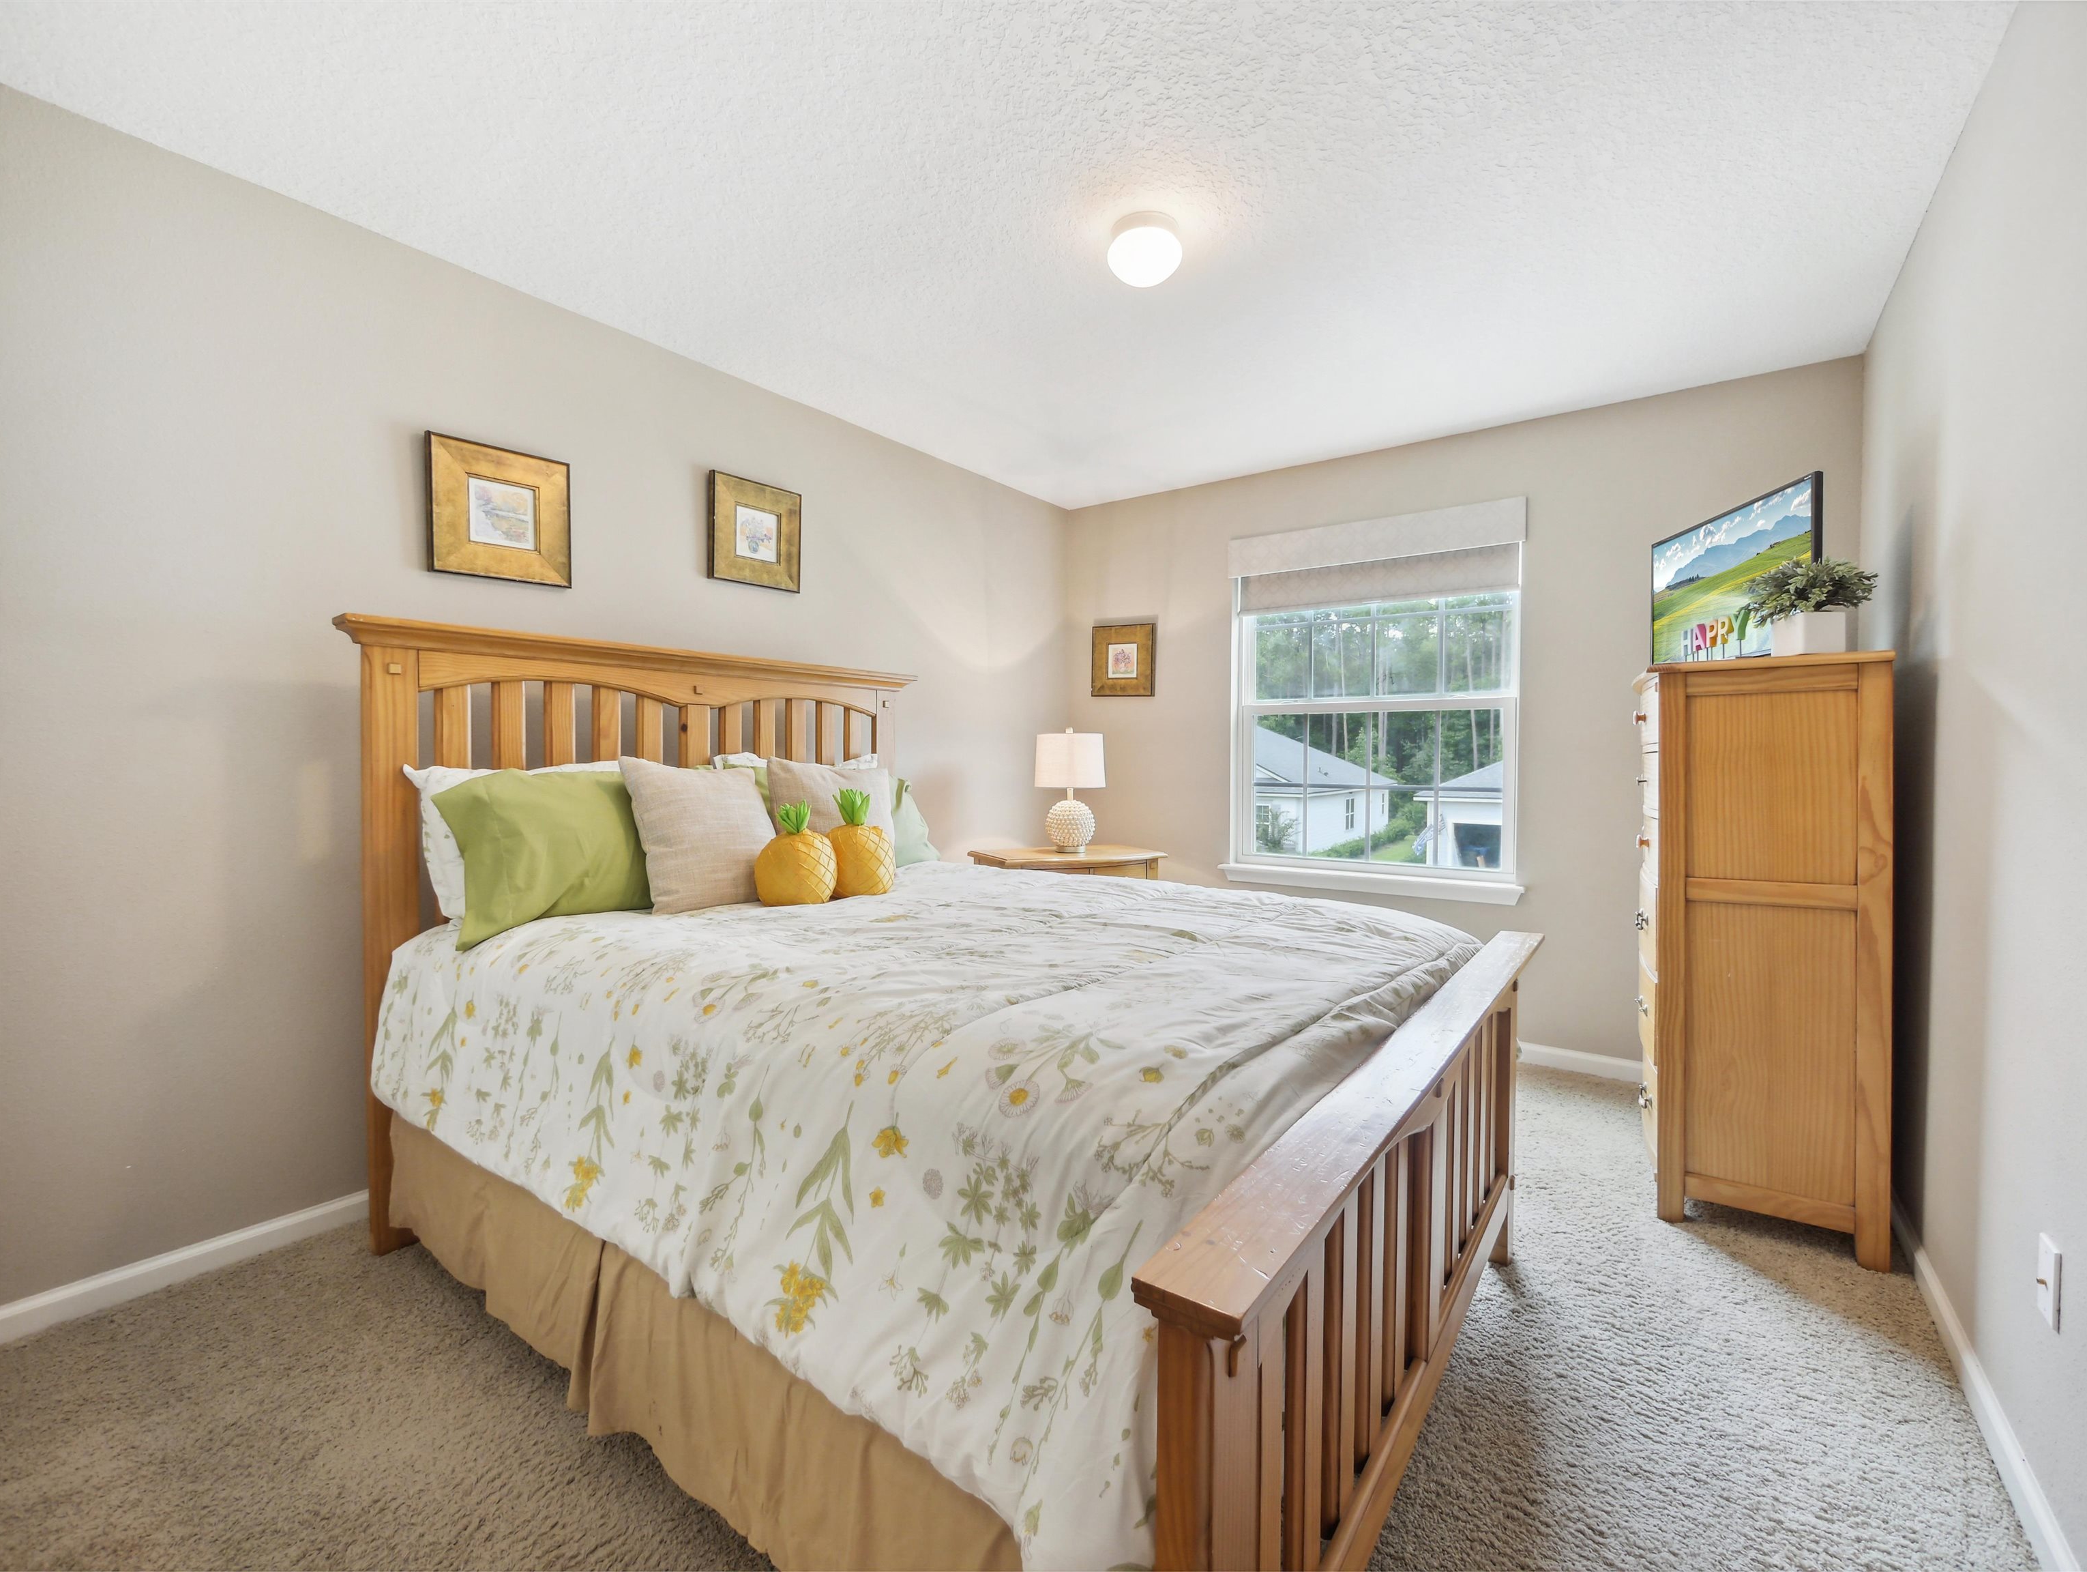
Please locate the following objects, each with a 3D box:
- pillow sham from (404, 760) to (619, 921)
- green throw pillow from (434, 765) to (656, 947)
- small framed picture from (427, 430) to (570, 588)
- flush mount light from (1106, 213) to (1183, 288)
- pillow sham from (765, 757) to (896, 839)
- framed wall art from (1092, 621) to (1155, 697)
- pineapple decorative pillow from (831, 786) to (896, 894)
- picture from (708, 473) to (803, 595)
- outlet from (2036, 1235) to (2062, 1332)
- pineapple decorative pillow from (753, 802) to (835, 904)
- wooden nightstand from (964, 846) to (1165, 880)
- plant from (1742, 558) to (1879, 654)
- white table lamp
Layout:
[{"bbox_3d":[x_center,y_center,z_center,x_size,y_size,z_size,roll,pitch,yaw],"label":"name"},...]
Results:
[{"bbox_3d":[-1.224,0.137,2.269,0.170,0.430,0.700,-16,-9,36],"label":"pillow sham"},{"bbox_3d":[-1.141,0.163,2.206,0.170,0.430,0.690,-22,-12,35],"label":"green throw pillow"},{"bbox_3d":[-1.472,-0.736,2.313,0.032,0.352,0.345,1,2,37],"label":"small framed picture"},{"bbox_3d":[0.252,-1.306,2.091,0.183,0.115,0.183,0,1,0],"label":"flush mount light"},{"bbox_3d":[-0.667,0.126,2.788,0.150,0.430,0.470,-19,-10,36],"label":"pillow sham"},{"bbox_3d":[0.402,-0.624,4.233,0.360,0.352,0.030,1,2,37],"label":"framed wall art"},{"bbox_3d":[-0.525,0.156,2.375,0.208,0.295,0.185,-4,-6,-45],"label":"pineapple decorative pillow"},{"bbox_3d":[-0.999,-0.878,2.971,0.033,0.358,0.350,1,2,37],"label":"picture"},{"bbox_3d":[1.433,0.707,1.209,0.008,0.115,0.071,1,2,37],"label":"outlet"},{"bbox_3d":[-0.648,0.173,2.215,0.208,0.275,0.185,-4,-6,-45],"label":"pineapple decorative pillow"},{"bbox_3d":[0.106,0.679,3.817,0.760,0.750,0.450,0,1,-24],"label":"wooden nightstand"},{"bbox_3d":[1.862,-0.430,2.060,0.260,0.245,0.250,0,2,6],"label":"plant"},{"bbox_3d":[0.113,0.014,3.660,0.303,0.532,0.303,0,2,0],"label":"white table lamp"}]

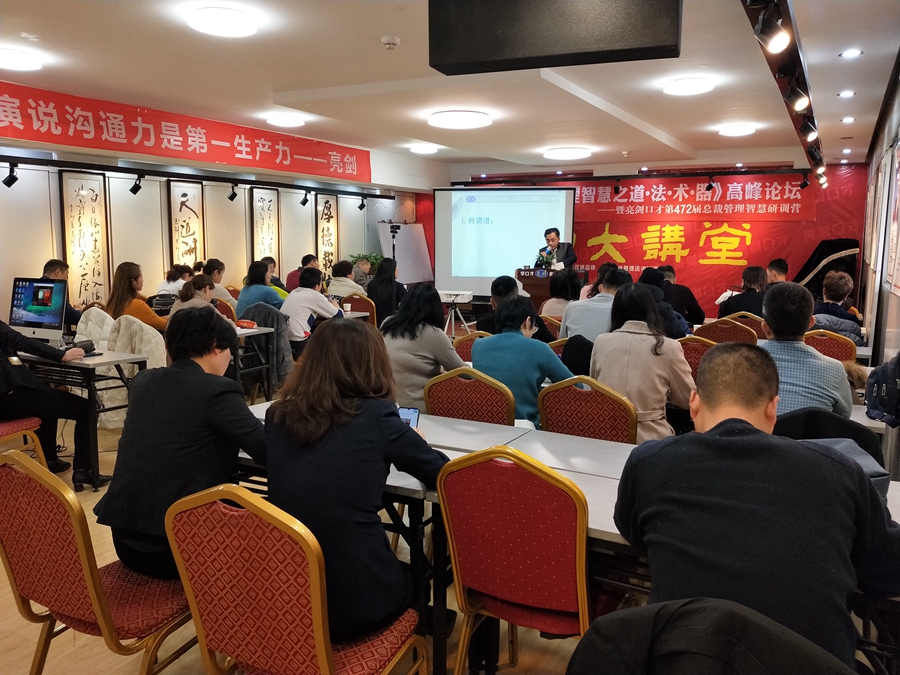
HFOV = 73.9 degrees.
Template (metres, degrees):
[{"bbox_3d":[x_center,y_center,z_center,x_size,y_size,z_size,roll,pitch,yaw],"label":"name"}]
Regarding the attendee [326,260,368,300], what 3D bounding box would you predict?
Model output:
[{"bbox_3d":[-1.069,-0.217,6.422,0.500,1.220,0.720,7,12,32],"label":"attendee"}]

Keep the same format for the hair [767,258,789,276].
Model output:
[{"bbox_3d":[2.930,-0.626,5.350,0.170,0.160,0.200,-2,10,-18],"label":"hair"}]

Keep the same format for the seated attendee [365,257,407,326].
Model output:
[{"bbox_3d":[-0.630,-0.181,6.140,0.500,1.260,0.720,7,12,32],"label":"seated attendee"}]

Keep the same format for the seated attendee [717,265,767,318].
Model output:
[{"bbox_3d":[2.555,0.036,5.187,0.500,1.260,0.720,7,11,30],"label":"seated attendee"}]

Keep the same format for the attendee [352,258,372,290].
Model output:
[{"bbox_3d":[-1.093,-0.456,7.947,0.500,1.200,0.780,7,12,32],"label":"attendee"}]

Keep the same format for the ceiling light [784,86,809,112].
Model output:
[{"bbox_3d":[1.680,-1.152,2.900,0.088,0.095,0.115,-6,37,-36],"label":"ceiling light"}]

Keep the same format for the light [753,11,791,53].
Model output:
[{"bbox_3d":[1.238,-1.177,2.300,0.105,0.145,0.125,-6,-29,-35],"label":"light"}]

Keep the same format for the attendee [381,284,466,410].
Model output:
[{"bbox_3d":[-0.053,0.327,3.436,0.500,1.270,0.780,9,13,37],"label":"attendee"}]

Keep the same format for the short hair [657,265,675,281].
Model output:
[{"bbox_3d":[1.820,-0.549,5.050,0.165,0.150,0.190,5,10,25],"label":"short hair"}]

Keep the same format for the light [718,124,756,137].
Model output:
[{"bbox_3d":[2.973,-2.138,6.190,0.370,0.080,0.370,7,12,32],"label":"light"}]

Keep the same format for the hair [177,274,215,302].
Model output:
[{"bbox_3d":[-1.962,-0.386,4.620,0.200,0.240,0.270,9,13,37],"label":"hair"}]

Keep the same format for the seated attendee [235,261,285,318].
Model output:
[{"bbox_3d":[-1.758,-0.146,5.985,0.500,1.260,0.780,8,12,35],"label":"seated attendee"}]

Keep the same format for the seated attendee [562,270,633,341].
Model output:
[{"bbox_3d":[1.094,0.212,4.100,0.540,1.350,0.730,4,10,20],"label":"seated attendee"}]

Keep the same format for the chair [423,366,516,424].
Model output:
[{"bbox_3d":[0.207,0.555,2.909,0.450,0.930,0.560,6,11,28],"label":"chair"}]

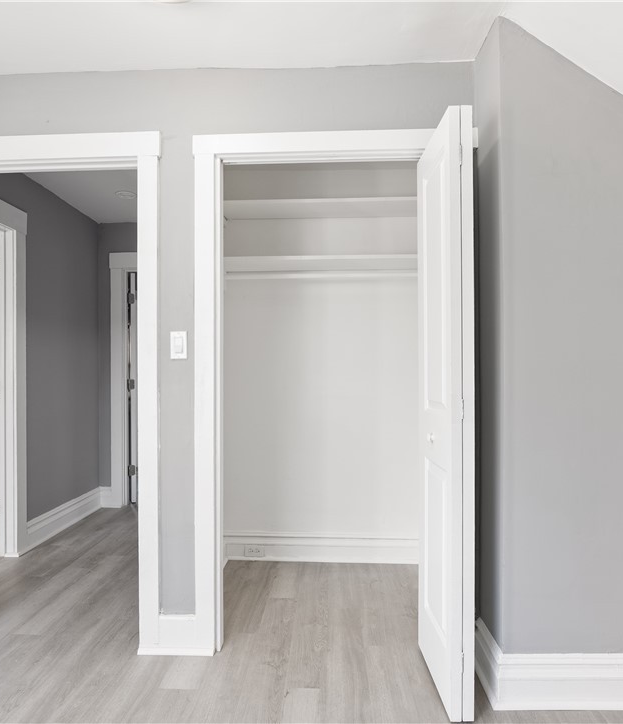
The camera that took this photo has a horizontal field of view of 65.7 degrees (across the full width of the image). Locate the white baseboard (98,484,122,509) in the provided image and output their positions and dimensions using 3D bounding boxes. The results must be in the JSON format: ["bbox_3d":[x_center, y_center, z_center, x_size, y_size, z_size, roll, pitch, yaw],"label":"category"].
[{"bbox_3d":[-1.718,1.157,4.120,0.195,0.178,0.035,0,0,2],"label":"white baseboard"}]

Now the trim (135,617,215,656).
[{"bbox_3d":[-0.553,1.113,1.975,0.305,0.160,0.035,0,0,2],"label":"trim"}]

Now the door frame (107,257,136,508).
[{"bbox_3d":[-1.270,0.165,4.160,0.900,2.180,0.130,0,0,2],"label":"door frame"}]

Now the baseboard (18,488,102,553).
[{"bbox_3d":[-1.825,1.157,3.580,0.035,0.178,1.060,0,0,2],"label":"baseboard"}]

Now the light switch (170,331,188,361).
[{"bbox_3d":[-0.544,-0.067,1.980,0.071,0.117,0.014,0,0,2],"label":"light switch"}]

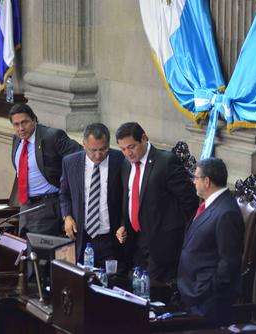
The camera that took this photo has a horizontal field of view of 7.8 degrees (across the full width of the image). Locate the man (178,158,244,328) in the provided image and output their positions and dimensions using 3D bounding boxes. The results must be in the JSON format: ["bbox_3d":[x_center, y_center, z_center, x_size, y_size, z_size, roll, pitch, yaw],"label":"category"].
[{"bbox_3d":[0.503,0.775,11.398,0.370,1.670,0.490,-2,7,-16],"label":"man"}]

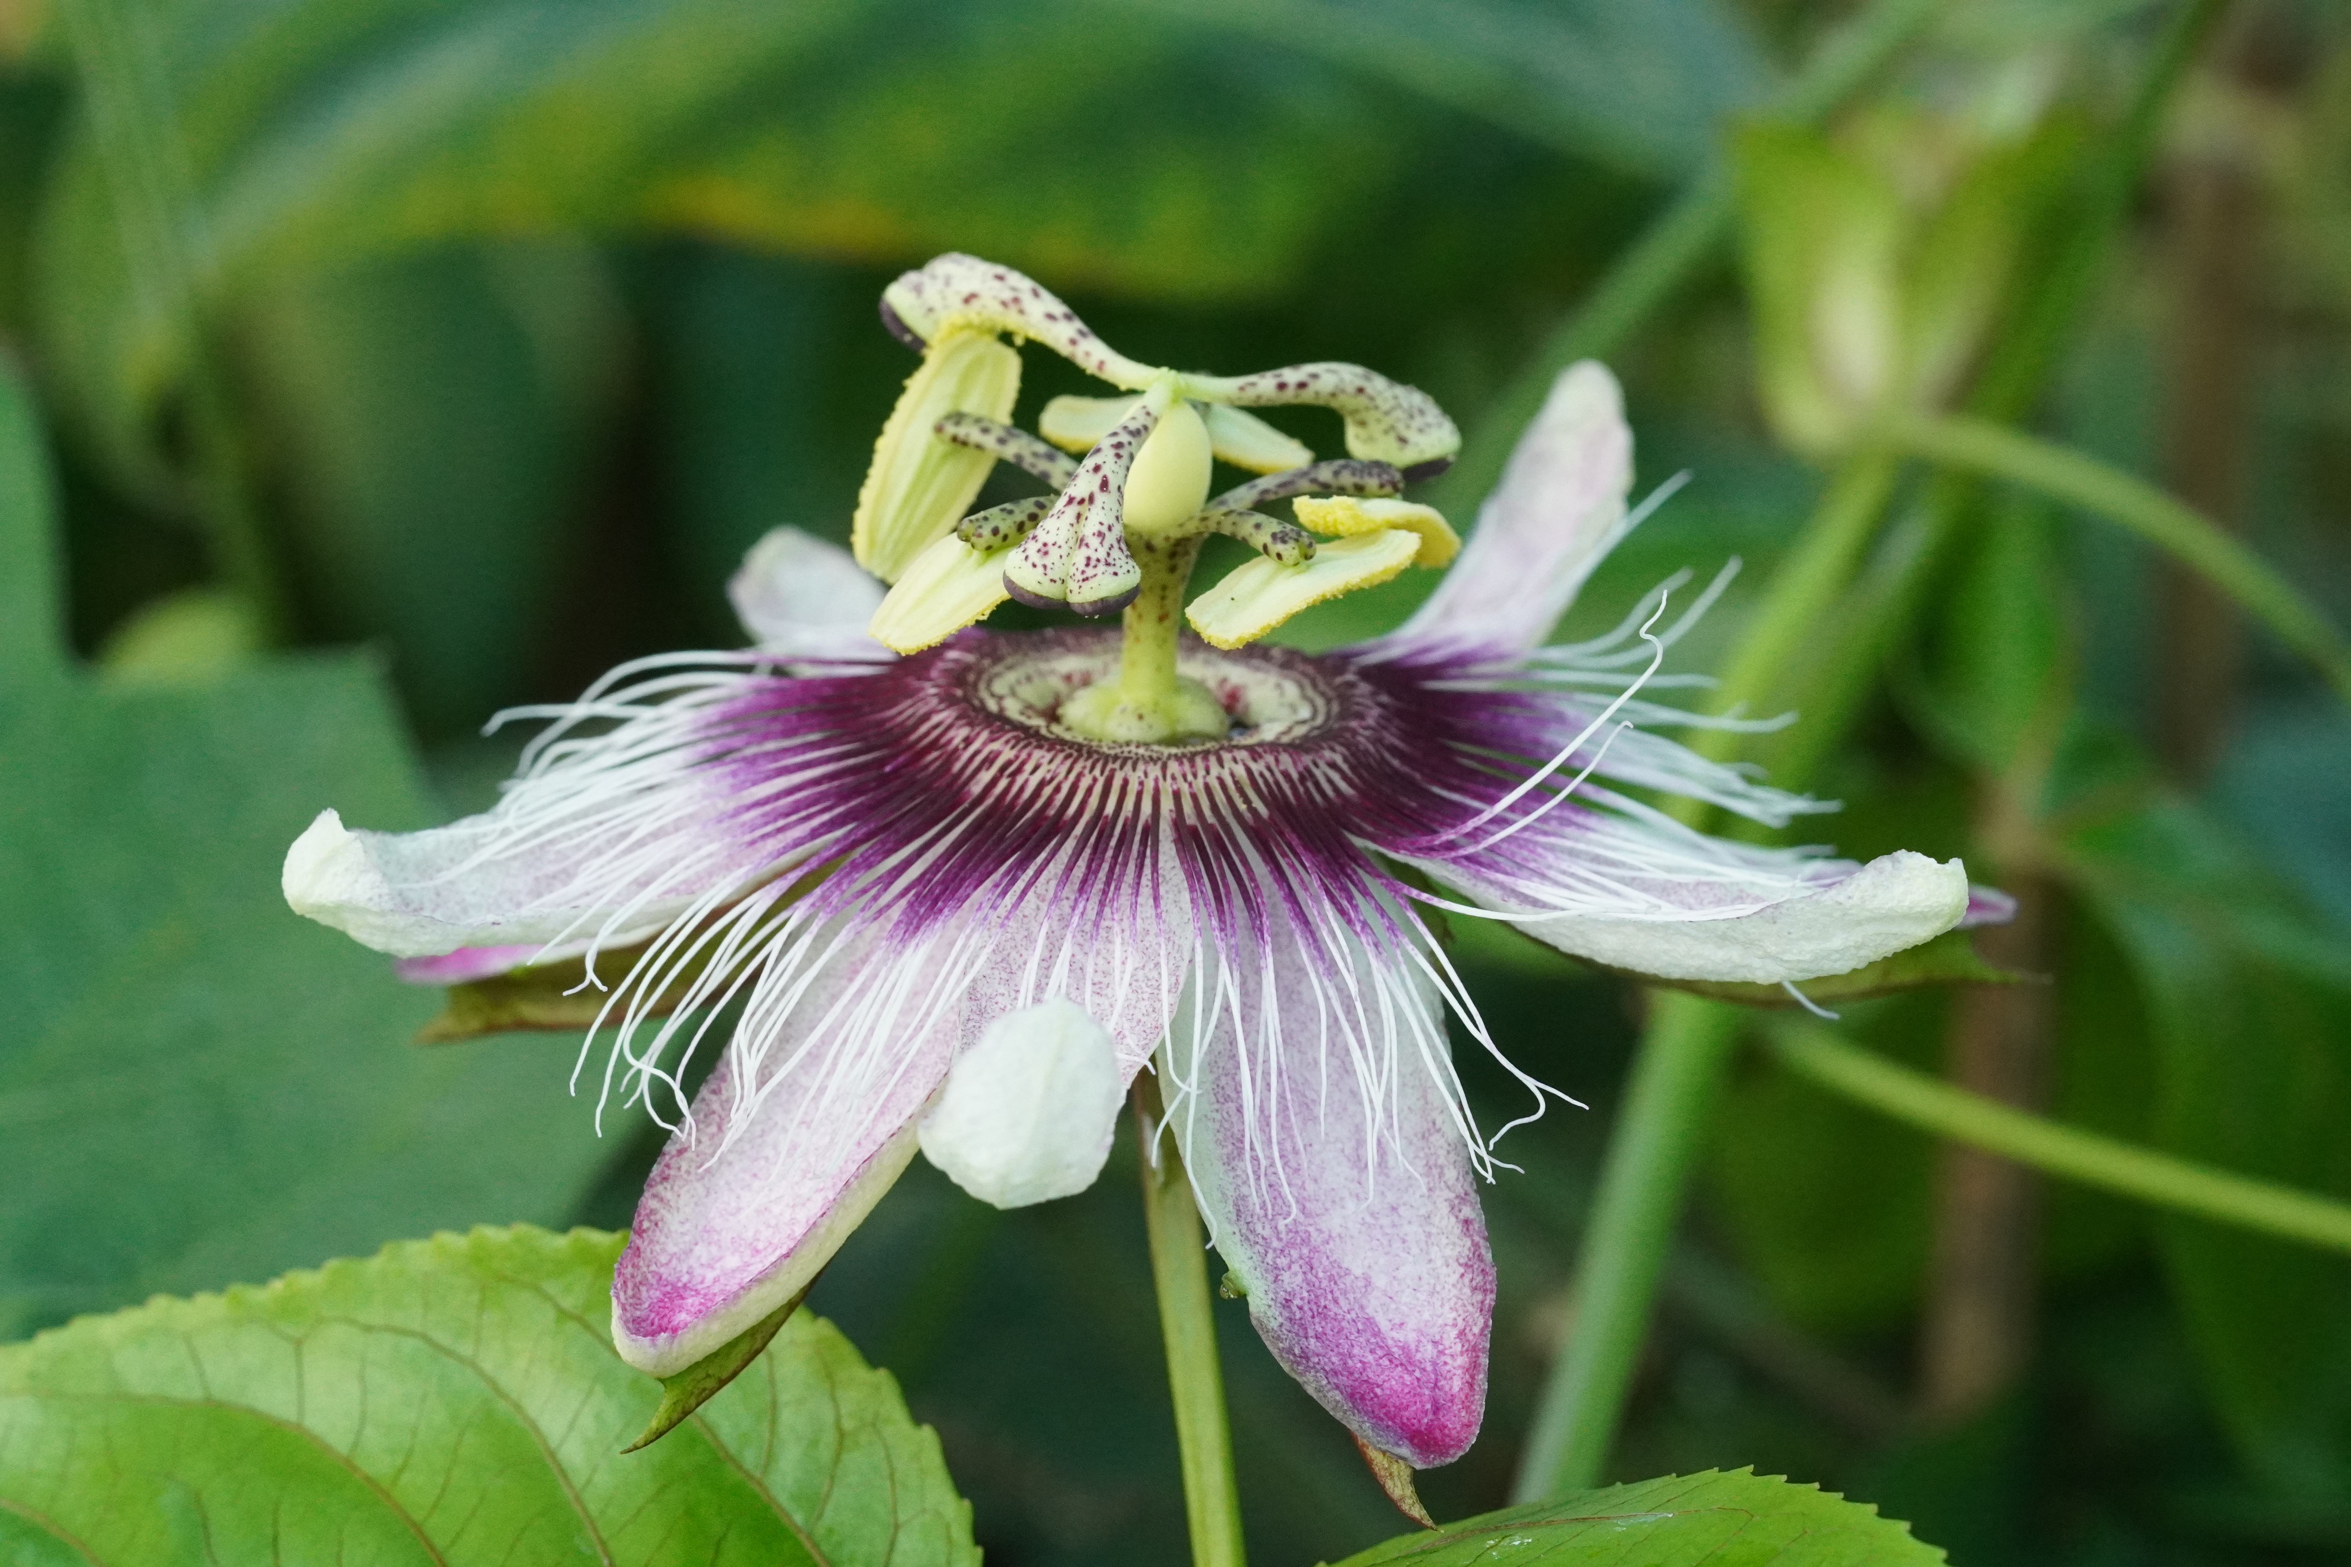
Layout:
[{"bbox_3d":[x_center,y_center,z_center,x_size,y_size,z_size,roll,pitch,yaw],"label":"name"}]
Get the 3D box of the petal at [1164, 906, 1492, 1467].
[{"bbox_3d":[0.007,0.015,0.367,0.014,0.028,0.005,-7,-22,-24],"label":"petal"}]

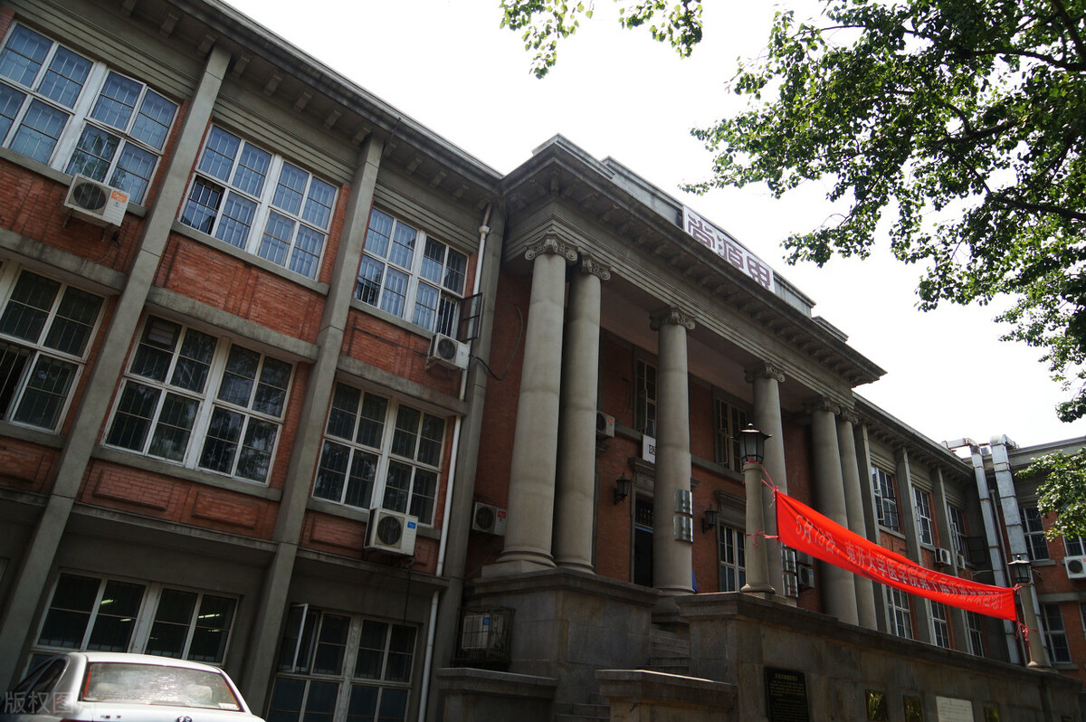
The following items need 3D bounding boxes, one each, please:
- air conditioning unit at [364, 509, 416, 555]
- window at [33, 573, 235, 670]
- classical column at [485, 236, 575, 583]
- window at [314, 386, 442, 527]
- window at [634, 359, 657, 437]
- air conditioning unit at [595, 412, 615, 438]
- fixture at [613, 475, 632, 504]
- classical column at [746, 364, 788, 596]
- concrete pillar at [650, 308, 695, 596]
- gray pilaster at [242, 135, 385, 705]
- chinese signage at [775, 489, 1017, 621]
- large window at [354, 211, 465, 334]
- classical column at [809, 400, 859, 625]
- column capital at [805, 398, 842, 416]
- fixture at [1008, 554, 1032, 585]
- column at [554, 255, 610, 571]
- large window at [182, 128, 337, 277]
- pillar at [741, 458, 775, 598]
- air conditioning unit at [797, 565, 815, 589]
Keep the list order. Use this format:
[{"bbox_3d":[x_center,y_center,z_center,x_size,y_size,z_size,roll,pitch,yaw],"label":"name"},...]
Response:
[{"bbox_3d":[-2.662,3.013,12.633,0.840,0.650,0.310,24,-32,-35],"label":"air conditioning unit"},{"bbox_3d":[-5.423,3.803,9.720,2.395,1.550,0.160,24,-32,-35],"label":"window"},{"bbox_3d":[-0.068,0.716,13.994,1.060,6.943,1.060,24,-32,-35],"label":"classical column"},{"bbox_3d":[-2.950,1.755,13.520,2.510,2.200,0.140,24,-32,-35],"label":"window"},{"bbox_3d":[3.152,1.145,19.965,1.800,2.160,0.150,24,-32,-35],"label":"window"},{"bbox_3d":[1.368,1.553,17.612,0.790,0.530,0.280,24,-32,-35],"label":"air conditioning unit"},{"bbox_3d":[1.907,3.111,17.534,0.310,0.690,0.410,24,-32,-35],"label":"fixture"},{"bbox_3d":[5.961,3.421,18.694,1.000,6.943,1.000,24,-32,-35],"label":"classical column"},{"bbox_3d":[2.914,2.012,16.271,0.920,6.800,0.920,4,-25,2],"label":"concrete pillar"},{"bbox_3d":[-3.872,0.719,12.301,0.270,11.420,0.420,24,-32,-36],"label":"gray pilaster"},{"bbox_3d":[7.024,3.968,13.428,9.660,0.880,0.250,24,-32,-35],"label":"chinese signage"},{"bbox_3d":[-2.575,-1.743,14.706,2.395,2.113,0.160,24,-32,-35],"label":"large window"},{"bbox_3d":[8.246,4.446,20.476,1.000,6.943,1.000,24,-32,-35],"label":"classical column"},{"bbox_3d":[8.466,1.552,21.859,0.840,0.513,0.840,24,-32,-35],"label":"column capital"},{"bbox_3d":[11.649,5.063,17.635,0.520,0.670,0.520,24,-32,-35],"label":"fixture"},{"bbox_3d":[0.727,1.072,14.614,1.020,6.943,1.020,4,-26,2],"label":"column"},{"bbox_3d":[-5.111,-2.900,13.376,2.510,2.200,0.140,24,-32,-35],"label":"large window"},{"bbox_3d":[2.976,2.339,10.140,0.480,1.915,0.480,24,-32,-35],"label":"pillar"},{"bbox_3d":[8.141,6.780,22.638,0.800,0.600,0.300,24,-32,-35],"label":"air conditioning unit"}]

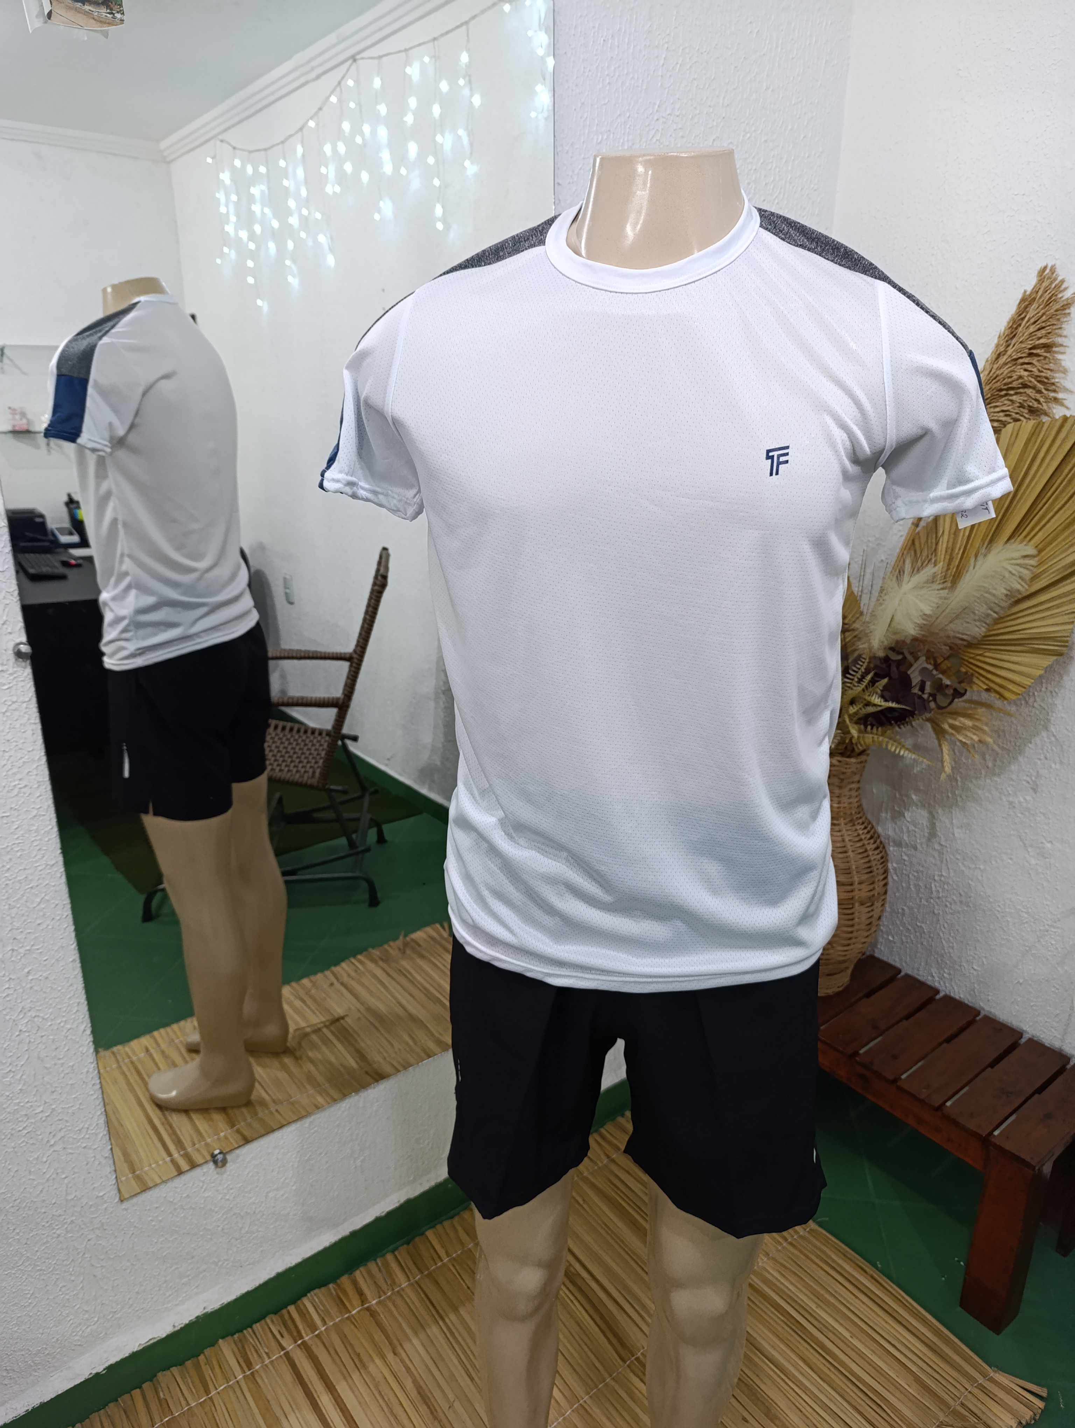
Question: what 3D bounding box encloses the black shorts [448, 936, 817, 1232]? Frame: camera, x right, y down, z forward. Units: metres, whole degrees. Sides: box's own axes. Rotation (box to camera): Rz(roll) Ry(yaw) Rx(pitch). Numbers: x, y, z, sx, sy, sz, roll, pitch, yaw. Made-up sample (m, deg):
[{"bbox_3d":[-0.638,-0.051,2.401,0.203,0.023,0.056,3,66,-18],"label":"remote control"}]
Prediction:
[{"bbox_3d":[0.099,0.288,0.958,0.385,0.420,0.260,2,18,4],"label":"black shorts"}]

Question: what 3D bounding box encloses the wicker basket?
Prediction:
[{"bbox_3d":[0.581,0.311,1.865,0.205,0.505,0.205,-12,22,-33],"label":"wicker basket"}]

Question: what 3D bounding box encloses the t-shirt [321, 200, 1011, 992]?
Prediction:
[{"bbox_3d":[0.098,-0.099,0.837,0.570,0.635,0.270,2,18,4],"label":"t-shirt"}]

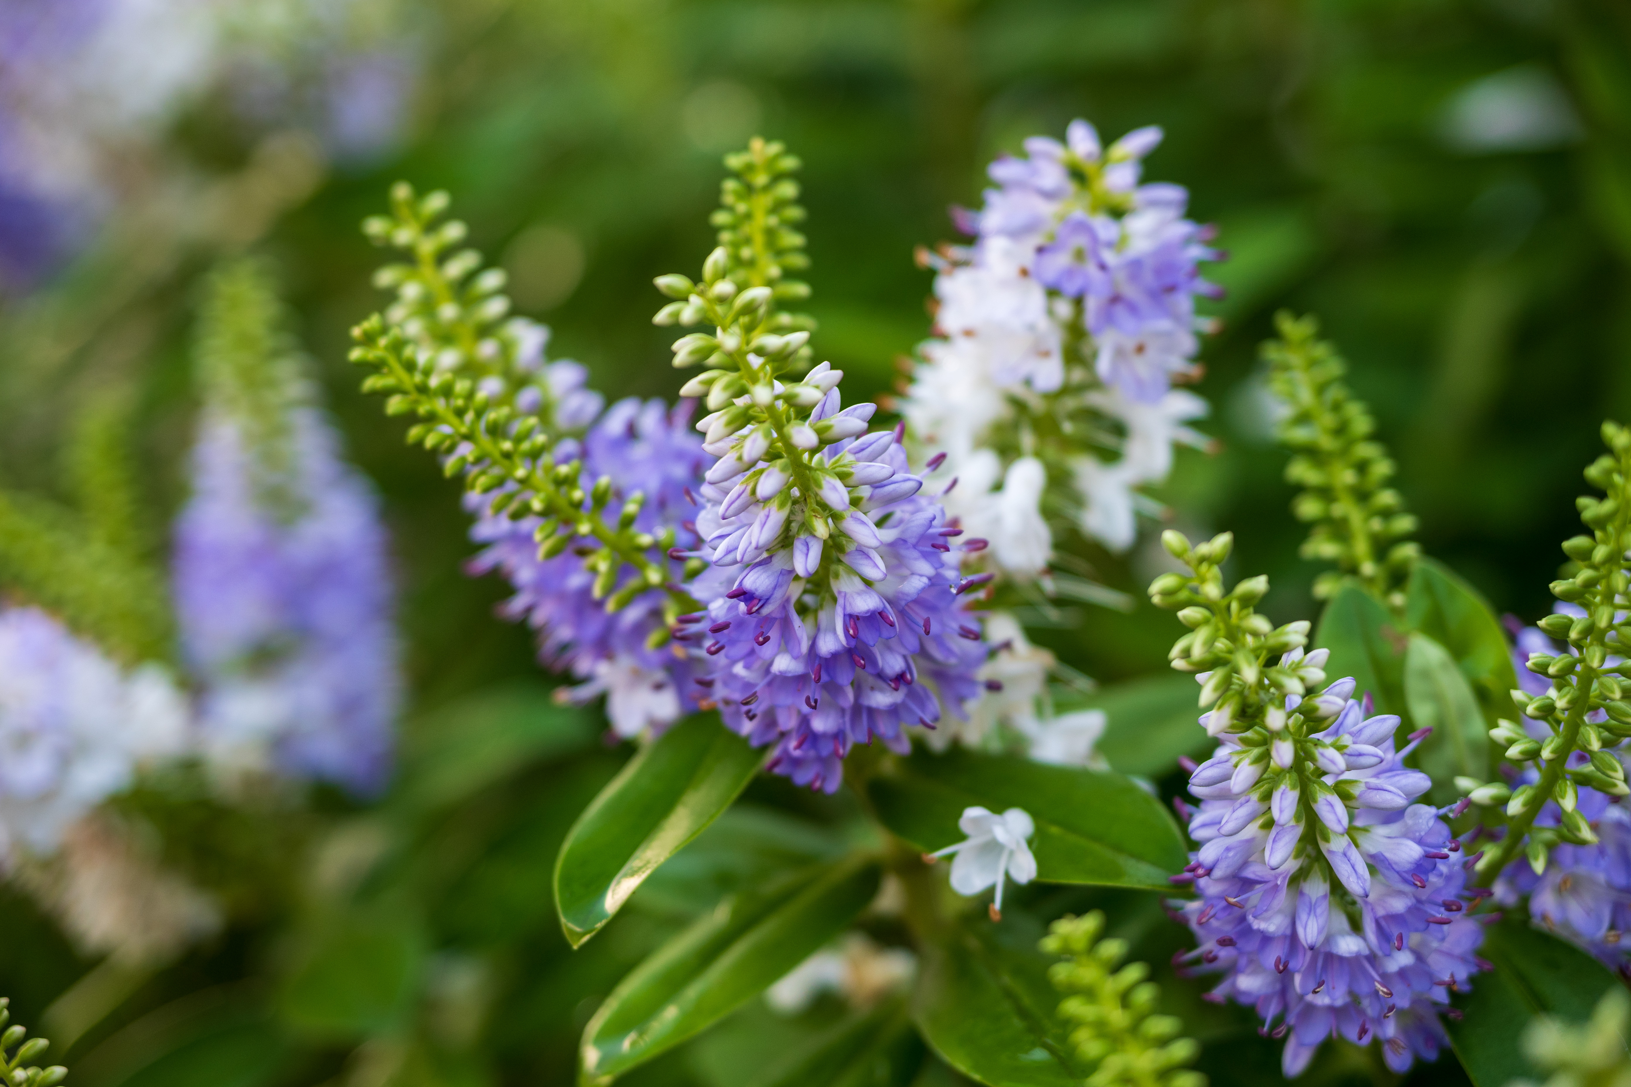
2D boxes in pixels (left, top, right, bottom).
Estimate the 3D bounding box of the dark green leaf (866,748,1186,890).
[{"bbox_3d":[0.028,0.037,0.455,0.043,0.007,0.021,18,39,8],"label":"dark green leaf"}]

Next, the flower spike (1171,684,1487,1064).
[{"bbox_3d":[0.067,0.044,0.445,0.036,0.048,0.036,-16,24,7],"label":"flower spike"}]

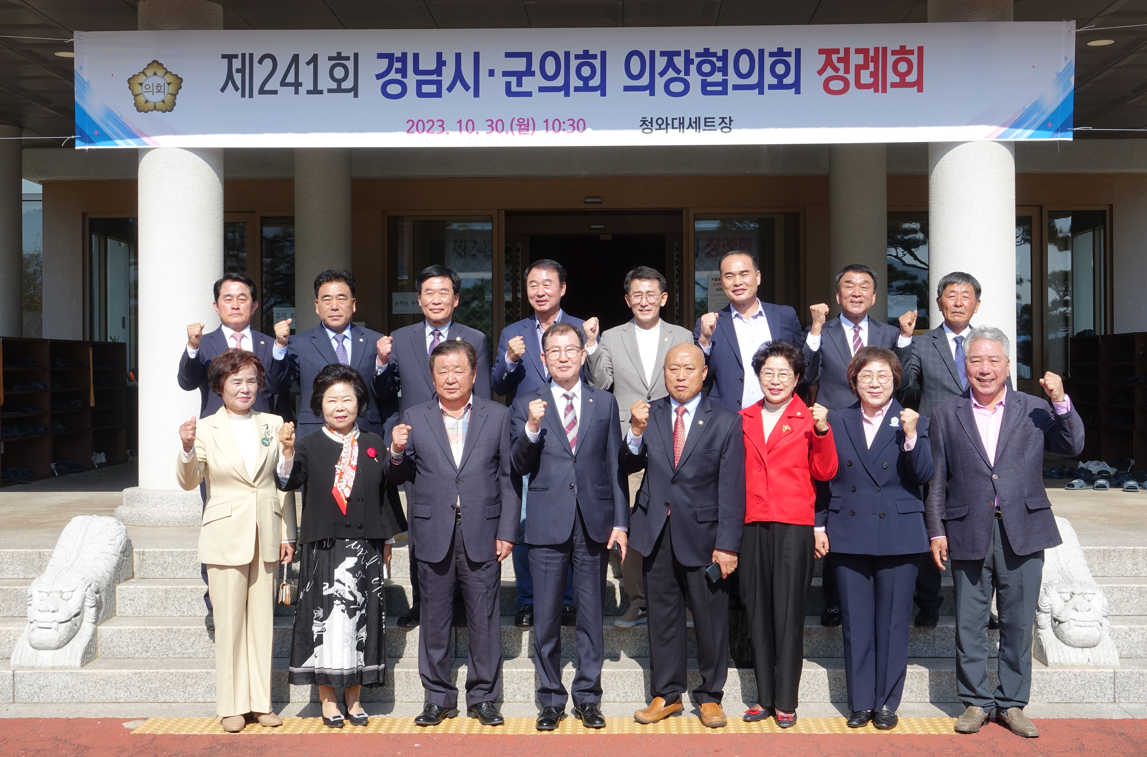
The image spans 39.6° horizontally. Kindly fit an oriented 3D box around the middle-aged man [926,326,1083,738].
[{"bbox_3d":[1.793,0.639,6.626,0.652,1.711,0.430,0,0,6],"label":"middle-aged man"}]

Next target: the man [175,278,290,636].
[{"bbox_3d":[-1.623,0.337,7.620,0.540,1.689,0.410,0,0,-5],"label":"man"}]

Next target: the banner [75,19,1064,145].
[{"bbox_3d":[0.007,-1.760,9.580,6.010,0.710,0.040,-1,0,2],"label":"banner"}]

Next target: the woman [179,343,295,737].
[{"bbox_3d":[-1.419,0.684,6.696,0.505,1.616,0.400,0,0,-11],"label":"woman"}]

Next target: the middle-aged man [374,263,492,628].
[{"bbox_3d":[-0.676,0.310,7.650,0.572,1.734,0.410,0,0,0],"label":"middle-aged man"}]

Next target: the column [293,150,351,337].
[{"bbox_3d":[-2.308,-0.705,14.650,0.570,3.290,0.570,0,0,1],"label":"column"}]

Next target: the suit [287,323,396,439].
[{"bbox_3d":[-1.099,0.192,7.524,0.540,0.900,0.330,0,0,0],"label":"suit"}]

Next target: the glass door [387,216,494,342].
[{"bbox_3d":[-1.298,-0.446,15.584,1.044,2.300,0.080,0,0,1],"label":"glass door"}]

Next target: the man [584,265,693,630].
[{"bbox_3d":[0.316,0.314,7.640,0.524,1.717,0.410,0,0,3],"label":"man"}]

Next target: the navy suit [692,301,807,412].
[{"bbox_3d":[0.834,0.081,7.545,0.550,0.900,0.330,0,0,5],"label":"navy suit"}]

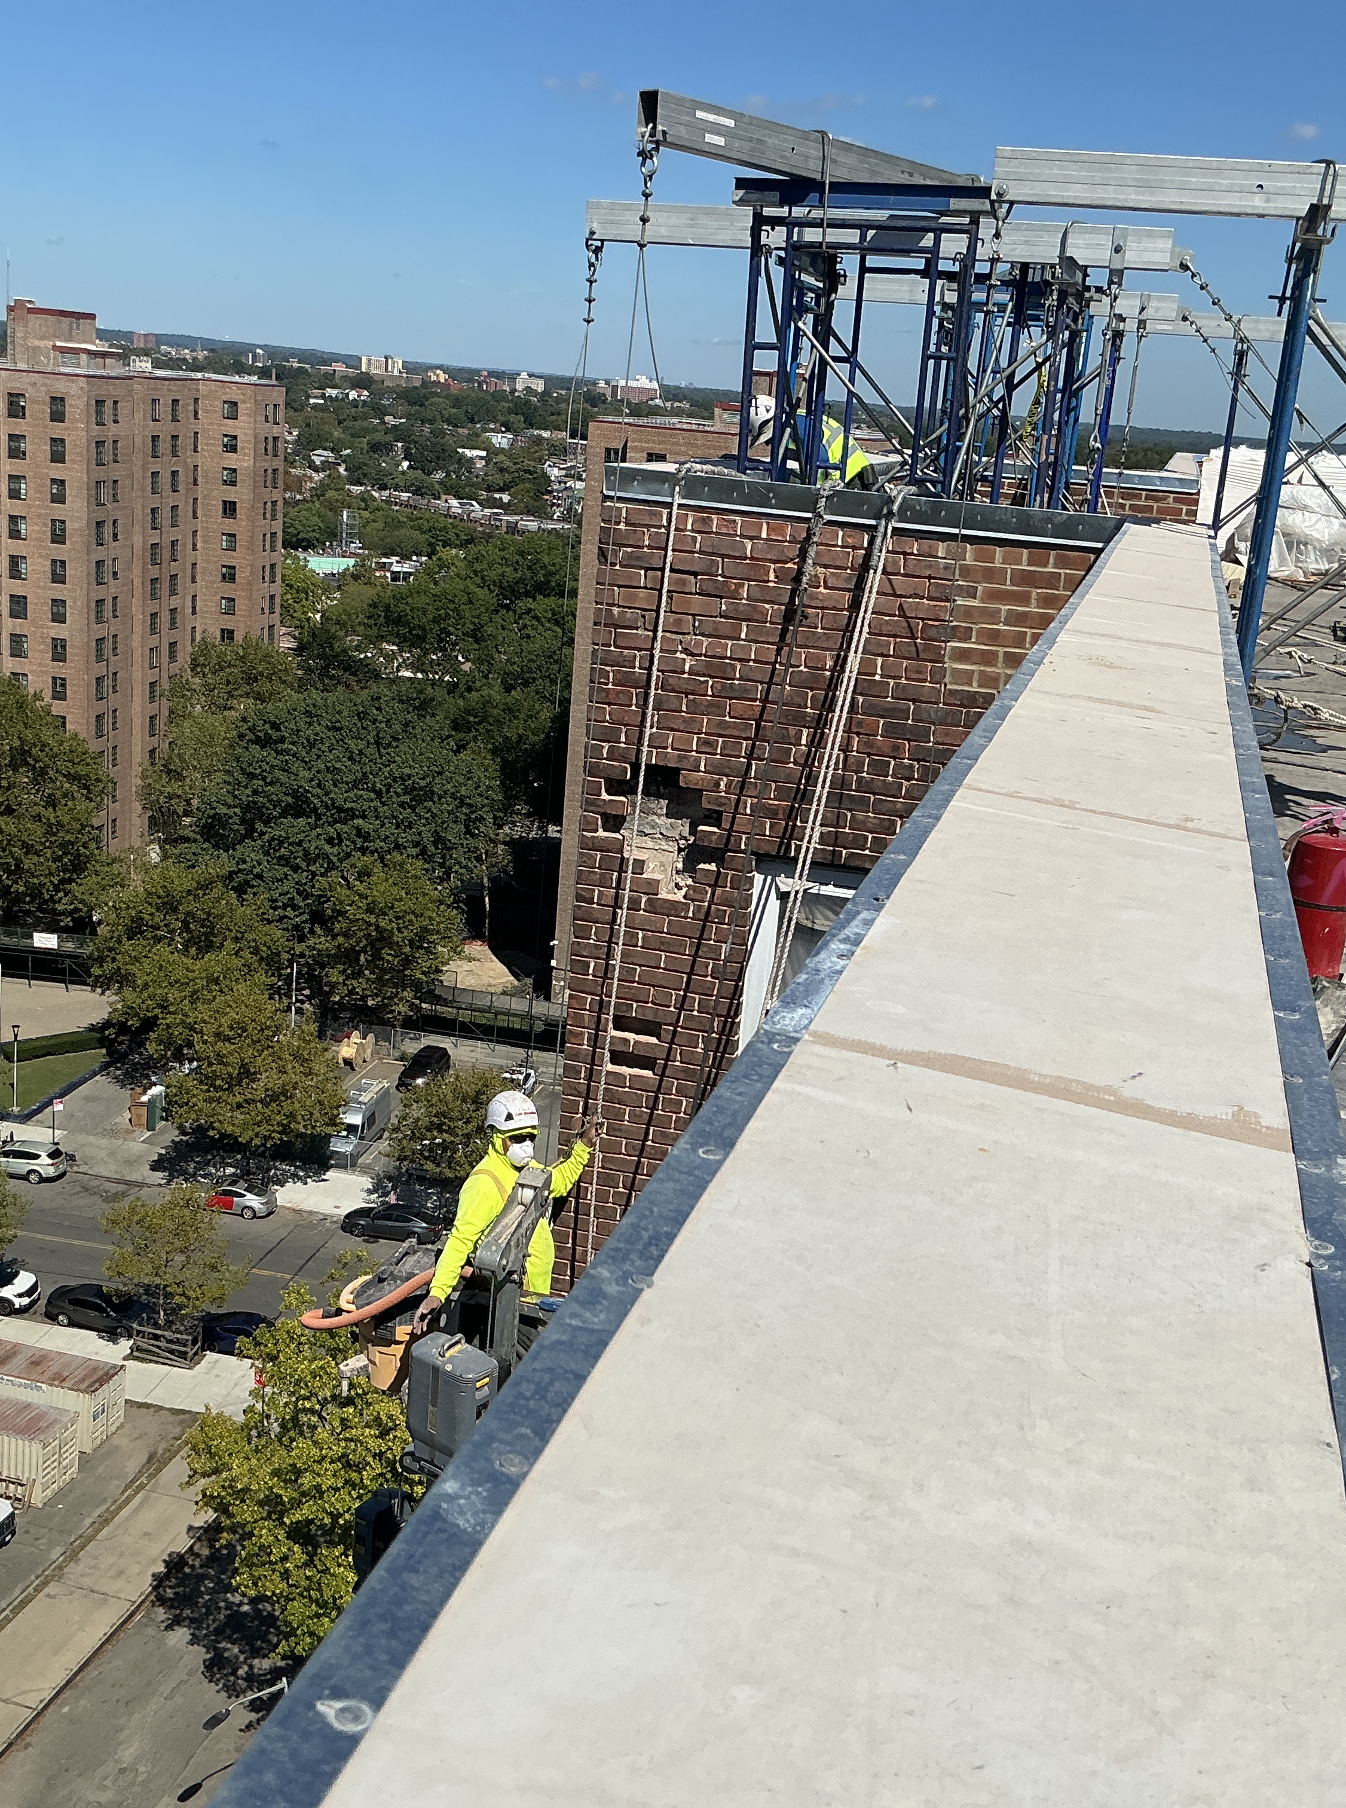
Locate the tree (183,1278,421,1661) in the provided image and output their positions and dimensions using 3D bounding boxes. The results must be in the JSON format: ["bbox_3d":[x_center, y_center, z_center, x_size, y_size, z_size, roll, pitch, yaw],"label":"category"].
[{"bbox_3d":[-10.578,18.294,57.319,7.400,14.800,7.400,5,14,0],"label":"tree"}]

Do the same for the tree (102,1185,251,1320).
[{"bbox_3d":[-20.713,14.944,80.146,6.000,7.500,5.800,1,15,-14],"label":"tree"}]

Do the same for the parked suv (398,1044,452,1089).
[{"bbox_3d":[-14.479,9.694,113.928,1.950,1.730,4.800,8,15,11],"label":"parked suv"}]

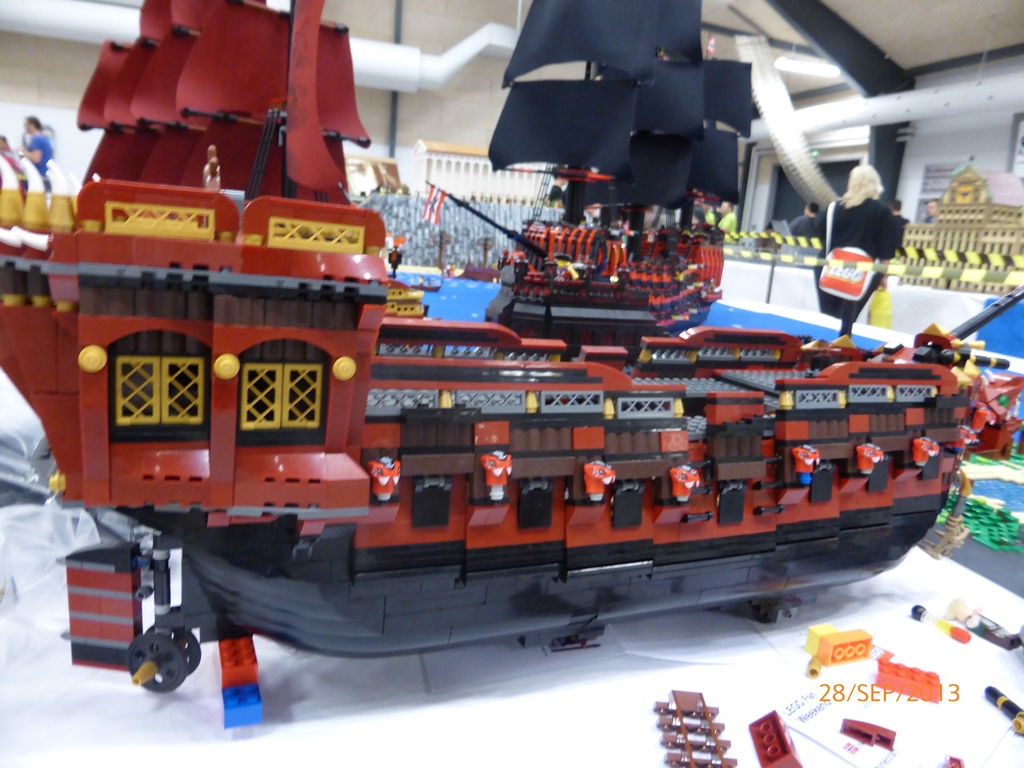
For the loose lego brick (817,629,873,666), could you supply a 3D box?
[{"bbox_3d":[0.201,0.160,0.429,0.032,0.016,0.011,1,13,-21],"label":"loose lego brick"}]

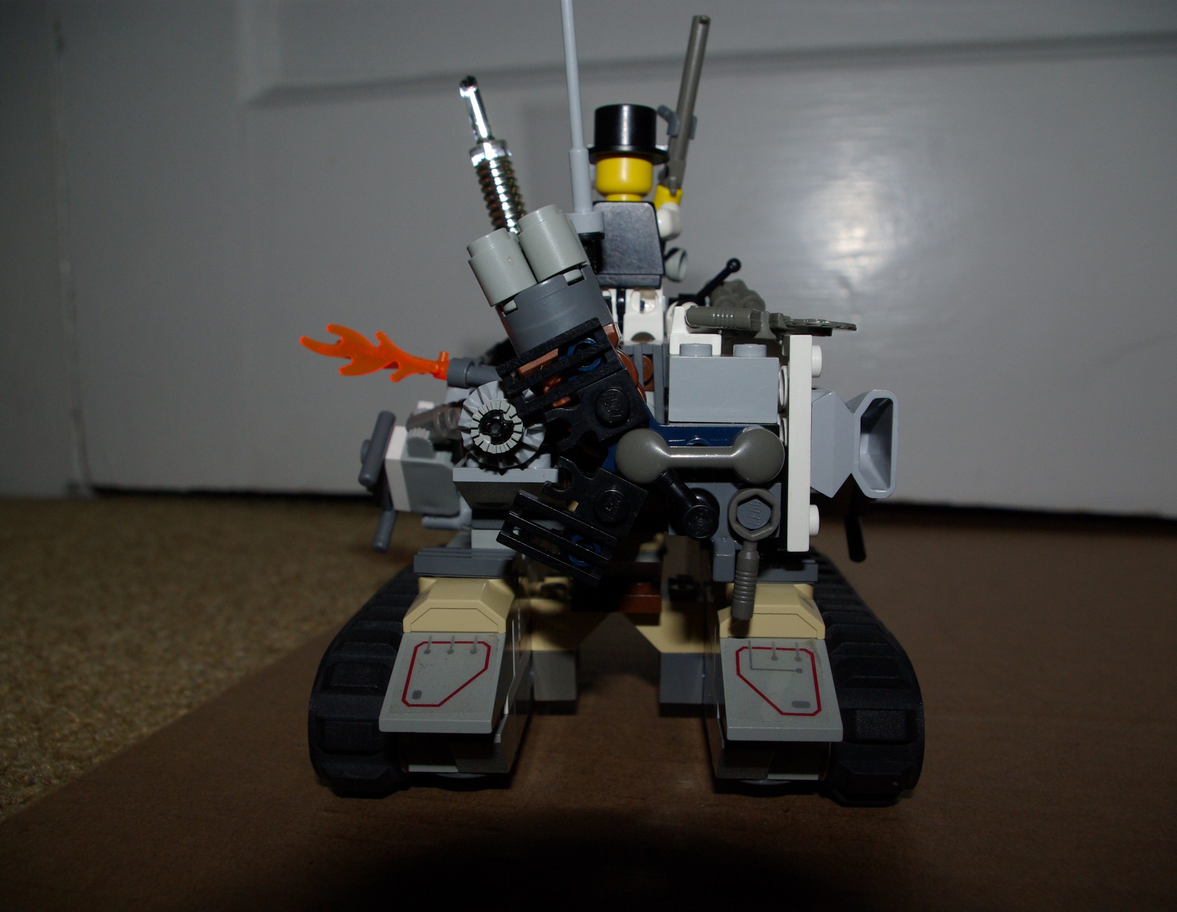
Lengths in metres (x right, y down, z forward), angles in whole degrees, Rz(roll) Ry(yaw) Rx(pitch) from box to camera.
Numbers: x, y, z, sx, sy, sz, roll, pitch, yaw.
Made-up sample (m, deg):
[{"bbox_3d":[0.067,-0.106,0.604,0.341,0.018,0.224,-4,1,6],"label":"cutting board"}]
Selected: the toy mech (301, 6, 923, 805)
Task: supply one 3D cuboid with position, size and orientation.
[{"bbox_3d":[0.004,-0.018,0.195,0.095,0.126,0.116,0,4,4],"label":"toy mech"}]

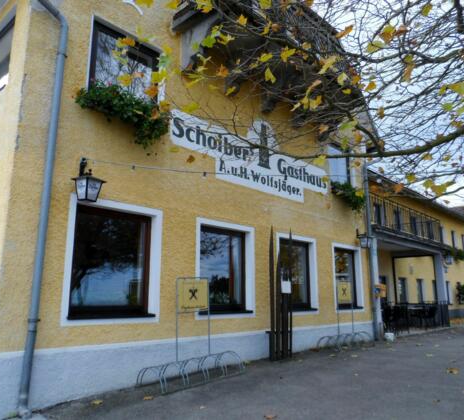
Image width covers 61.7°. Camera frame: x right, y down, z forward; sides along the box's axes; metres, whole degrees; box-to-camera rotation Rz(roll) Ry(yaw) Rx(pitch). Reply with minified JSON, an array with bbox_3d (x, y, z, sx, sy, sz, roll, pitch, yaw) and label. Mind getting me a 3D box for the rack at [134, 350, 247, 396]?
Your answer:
[{"bbox_3d":[-0.558,2.516,6.121,0.594,0.339,1.770,-12,-18,43],"label":"rack"}]

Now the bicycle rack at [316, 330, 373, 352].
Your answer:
[{"bbox_3d":[2.862,3.232,9.615,0.594,0.329,1.770,-12,-18,43],"label":"bicycle rack"}]

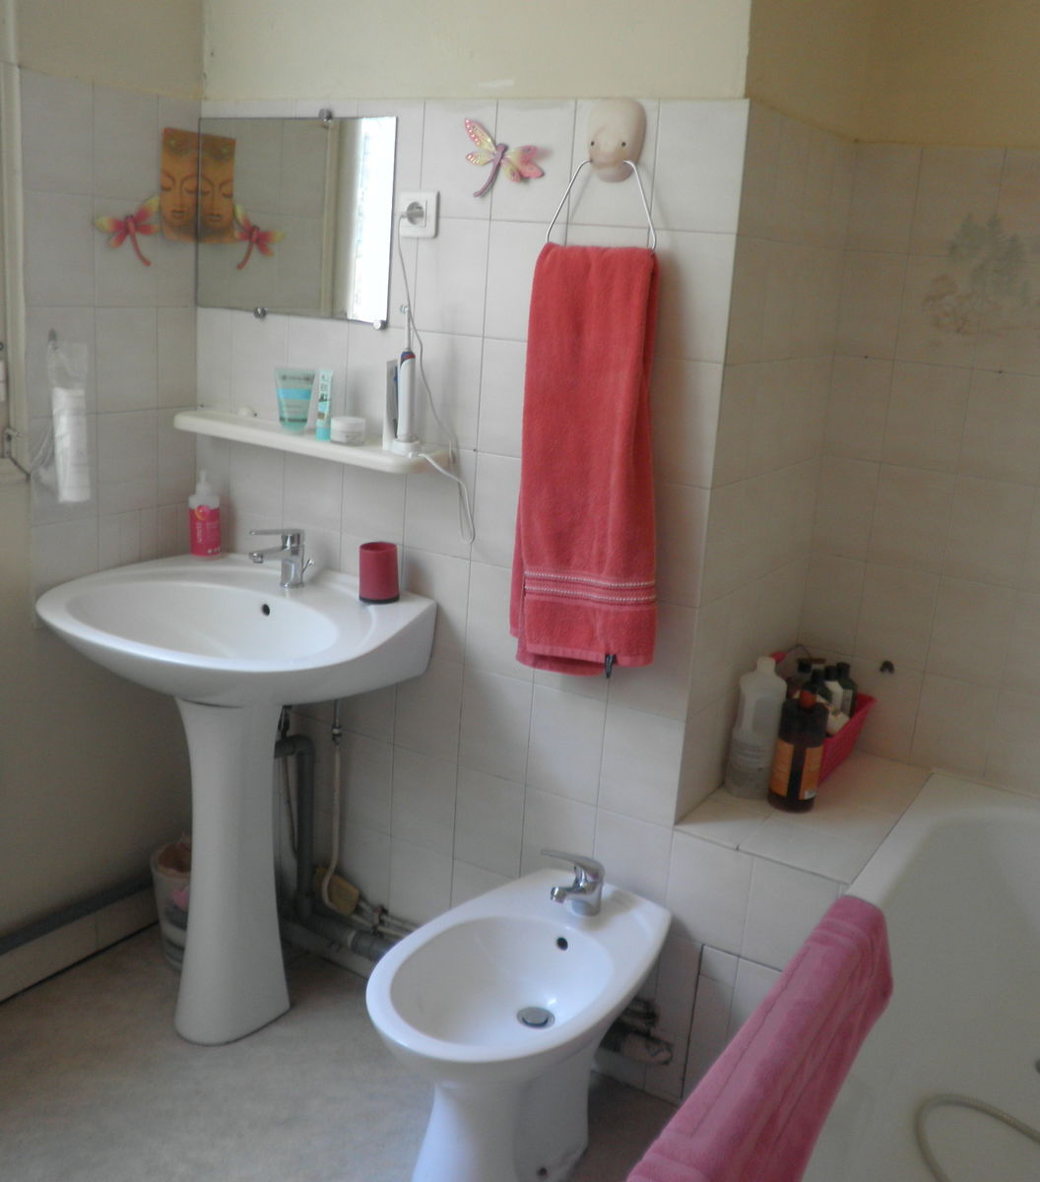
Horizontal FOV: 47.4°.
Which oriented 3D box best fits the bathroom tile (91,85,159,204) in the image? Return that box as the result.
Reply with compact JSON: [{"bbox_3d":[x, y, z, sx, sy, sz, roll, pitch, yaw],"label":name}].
[{"bbox_3d":[-0.738,-0.835,2.205,0.010,0.191,0.148,12,17,28],"label":"bathroom tile"}]

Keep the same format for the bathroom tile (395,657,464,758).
[{"bbox_3d":[-0.175,0.224,2.316,0.150,0.200,0.010,12,17,28],"label":"bathroom tile"}]

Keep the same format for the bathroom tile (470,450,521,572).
[{"bbox_3d":[-0.017,-0.137,2.110,0.150,0.200,0.010,12,17,28],"label":"bathroom tile"}]

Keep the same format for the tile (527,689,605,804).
[{"bbox_3d":[0.085,0.278,2.145,0.149,0.200,0.010,12,17,29],"label":"tile"}]

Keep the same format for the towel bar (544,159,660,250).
[{"bbox_3d":[0.130,-0.604,1.858,0.201,0.140,0.025,12,17,28],"label":"towel bar"}]

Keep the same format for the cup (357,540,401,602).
[{"bbox_3d":[-0.260,-0.033,2.209,0.074,0.101,0.074,1,15,-10],"label":"cup"}]

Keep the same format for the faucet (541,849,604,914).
[{"bbox_3d":[0.087,0.501,2.036,0.147,0.148,0.048,-11,21,-43],"label":"faucet"}]

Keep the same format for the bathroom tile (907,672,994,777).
[{"bbox_3d":[0.887,0.274,2.419,0.148,0.201,0.010,12,17,28],"label":"bathroom tile"}]

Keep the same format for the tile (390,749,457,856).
[{"bbox_3d":[-0.187,0.414,2.342,0.149,0.200,0.010,12,17,29],"label":"tile"}]

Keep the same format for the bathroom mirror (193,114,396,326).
[{"bbox_3d":[-0.437,-0.704,2.227,0.490,0.365,0.010,12,17,29],"label":"bathroom mirror"}]

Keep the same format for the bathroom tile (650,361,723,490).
[{"bbox_3d":[0.253,-0.275,1.914,0.149,0.201,0.010,13,18,28],"label":"bathroom tile"}]

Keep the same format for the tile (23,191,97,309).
[{"bbox_3d":[-0.819,-0.610,2.112,0.010,0.200,0.150,12,17,28],"label":"tile"}]

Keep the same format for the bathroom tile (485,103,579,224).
[{"bbox_3d":[0.025,-0.722,1.990,0.148,0.191,0.010,12,17,28],"label":"bathroom tile"}]

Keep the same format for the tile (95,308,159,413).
[{"bbox_3d":[-0.747,-0.439,2.247,0.010,0.200,0.151,12,17,29],"label":"tile"}]

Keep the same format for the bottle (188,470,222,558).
[{"bbox_3d":[-0.646,-0.160,2.427,0.066,0.182,0.066,0,15,-15],"label":"bottle"}]

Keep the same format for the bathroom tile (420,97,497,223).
[{"bbox_3d":[-0.107,-0.737,2.027,0.149,0.194,0.010,12,17,29],"label":"bathroom tile"}]

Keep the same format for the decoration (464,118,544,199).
[{"bbox_3d":[-0.029,-0.729,1.997,0.153,0.130,0.025,12,17,28],"label":"decoration"}]

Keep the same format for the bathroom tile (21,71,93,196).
[{"bbox_3d":[-0.805,-0.792,2.057,0.010,0.201,0.149,13,18,31],"label":"bathroom tile"}]

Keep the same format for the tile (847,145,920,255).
[{"bbox_3d":[0.687,-0.737,2.224,0.122,0.200,0.010,13,18,31],"label":"tile"}]

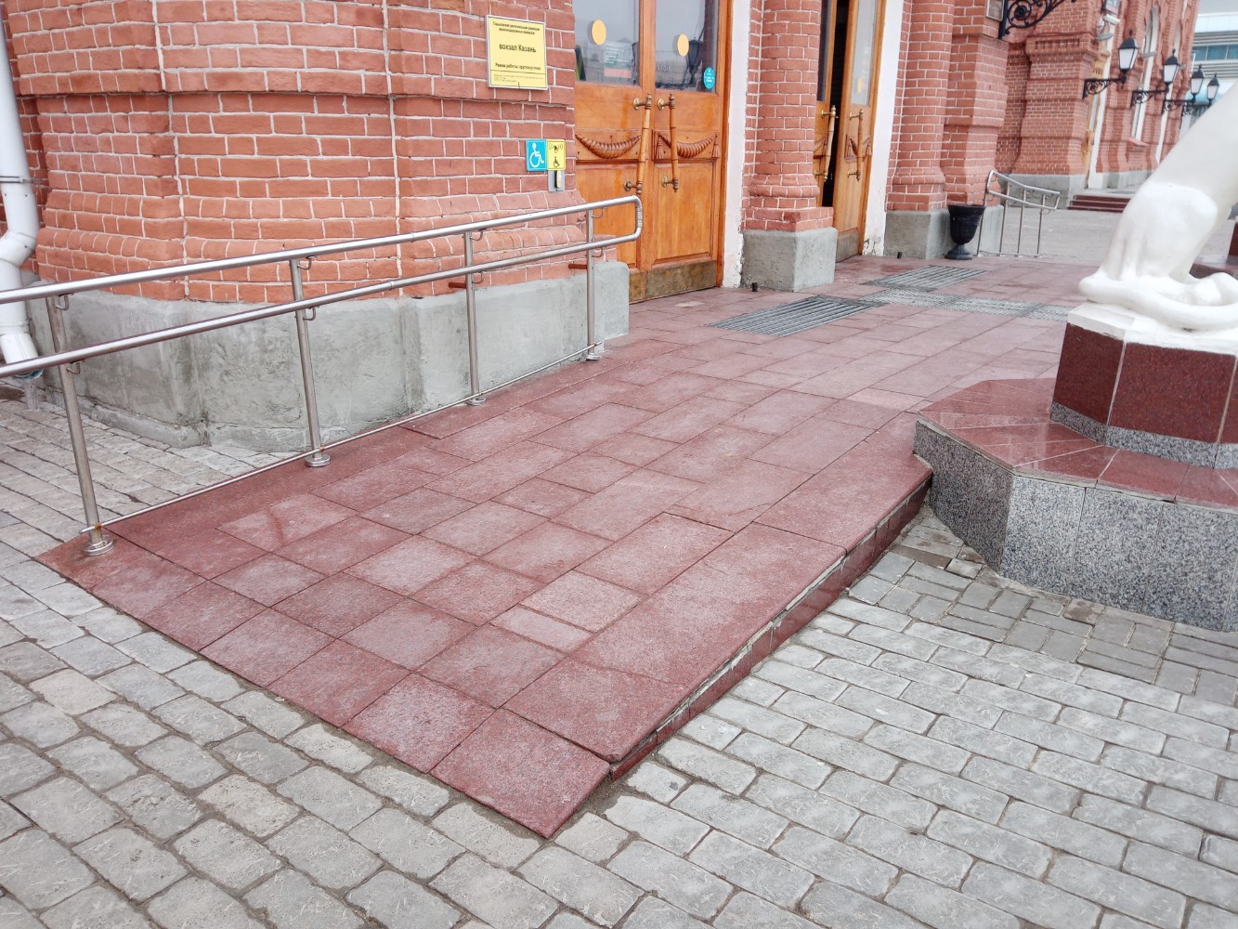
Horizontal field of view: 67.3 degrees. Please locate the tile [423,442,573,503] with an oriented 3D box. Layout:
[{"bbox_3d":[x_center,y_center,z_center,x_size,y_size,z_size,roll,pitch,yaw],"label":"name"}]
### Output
[{"bbox_3d":[-0.462,0.038,3.803,0.285,0.030,0.610,14,27,33],"label":"tile"}]

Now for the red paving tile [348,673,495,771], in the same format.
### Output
[{"bbox_3d":[-0.462,0.608,2.186,0.284,0.025,0.220,13,35,33],"label":"red paving tile"}]

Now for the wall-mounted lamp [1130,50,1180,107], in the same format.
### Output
[{"bbox_3d":[16.168,-11.600,28.063,1.095,1.528,0.395,13,23,33],"label":"wall-mounted lamp"}]

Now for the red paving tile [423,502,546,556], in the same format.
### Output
[{"bbox_3d":[-0.475,0.238,3.306,0.291,0.030,0.351,14,27,33],"label":"red paving tile"}]

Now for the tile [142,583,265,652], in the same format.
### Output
[{"bbox_3d":[-1.202,0.451,2.717,0.302,0.030,0.229,13,33,35],"label":"tile"}]

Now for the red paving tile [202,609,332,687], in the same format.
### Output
[{"bbox_3d":[-0.956,0.508,2.546,0.309,0.030,0.229,13,33,35],"label":"red paving tile"}]

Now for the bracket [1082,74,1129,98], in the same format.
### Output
[{"bbox_3d":[11.217,-8.715,21.400,1.000,0.520,0.100,13,22,35],"label":"bracket"}]

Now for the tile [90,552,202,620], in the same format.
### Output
[{"bbox_3d":[-1.423,0.380,2.835,0.307,0.025,0.217,13,35,33],"label":"tile"}]

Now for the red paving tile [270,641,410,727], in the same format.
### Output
[{"bbox_3d":[-0.739,0.583,2.462,0.292,0.030,0.249,14,27,33],"label":"red paving tile"}]

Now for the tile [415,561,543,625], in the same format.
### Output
[{"bbox_3d":[-0.409,0.379,2.723,0.293,0.025,0.298,13,26,33],"label":"tile"}]

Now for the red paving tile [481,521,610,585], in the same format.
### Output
[{"bbox_3d":[-0.227,0.288,2.979,0.285,0.030,0.329,13,27,35],"label":"red paving tile"}]

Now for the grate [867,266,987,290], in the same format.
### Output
[{"bbox_3d":[2.866,-1.710,8.565,0.634,0.030,1.756,13,22,35],"label":"grate"}]

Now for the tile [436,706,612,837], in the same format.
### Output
[{"bbox_3d":[-0.211,0.668,2.014,0.334,0.025,0.220,13,35,33],"label":"tile"}]

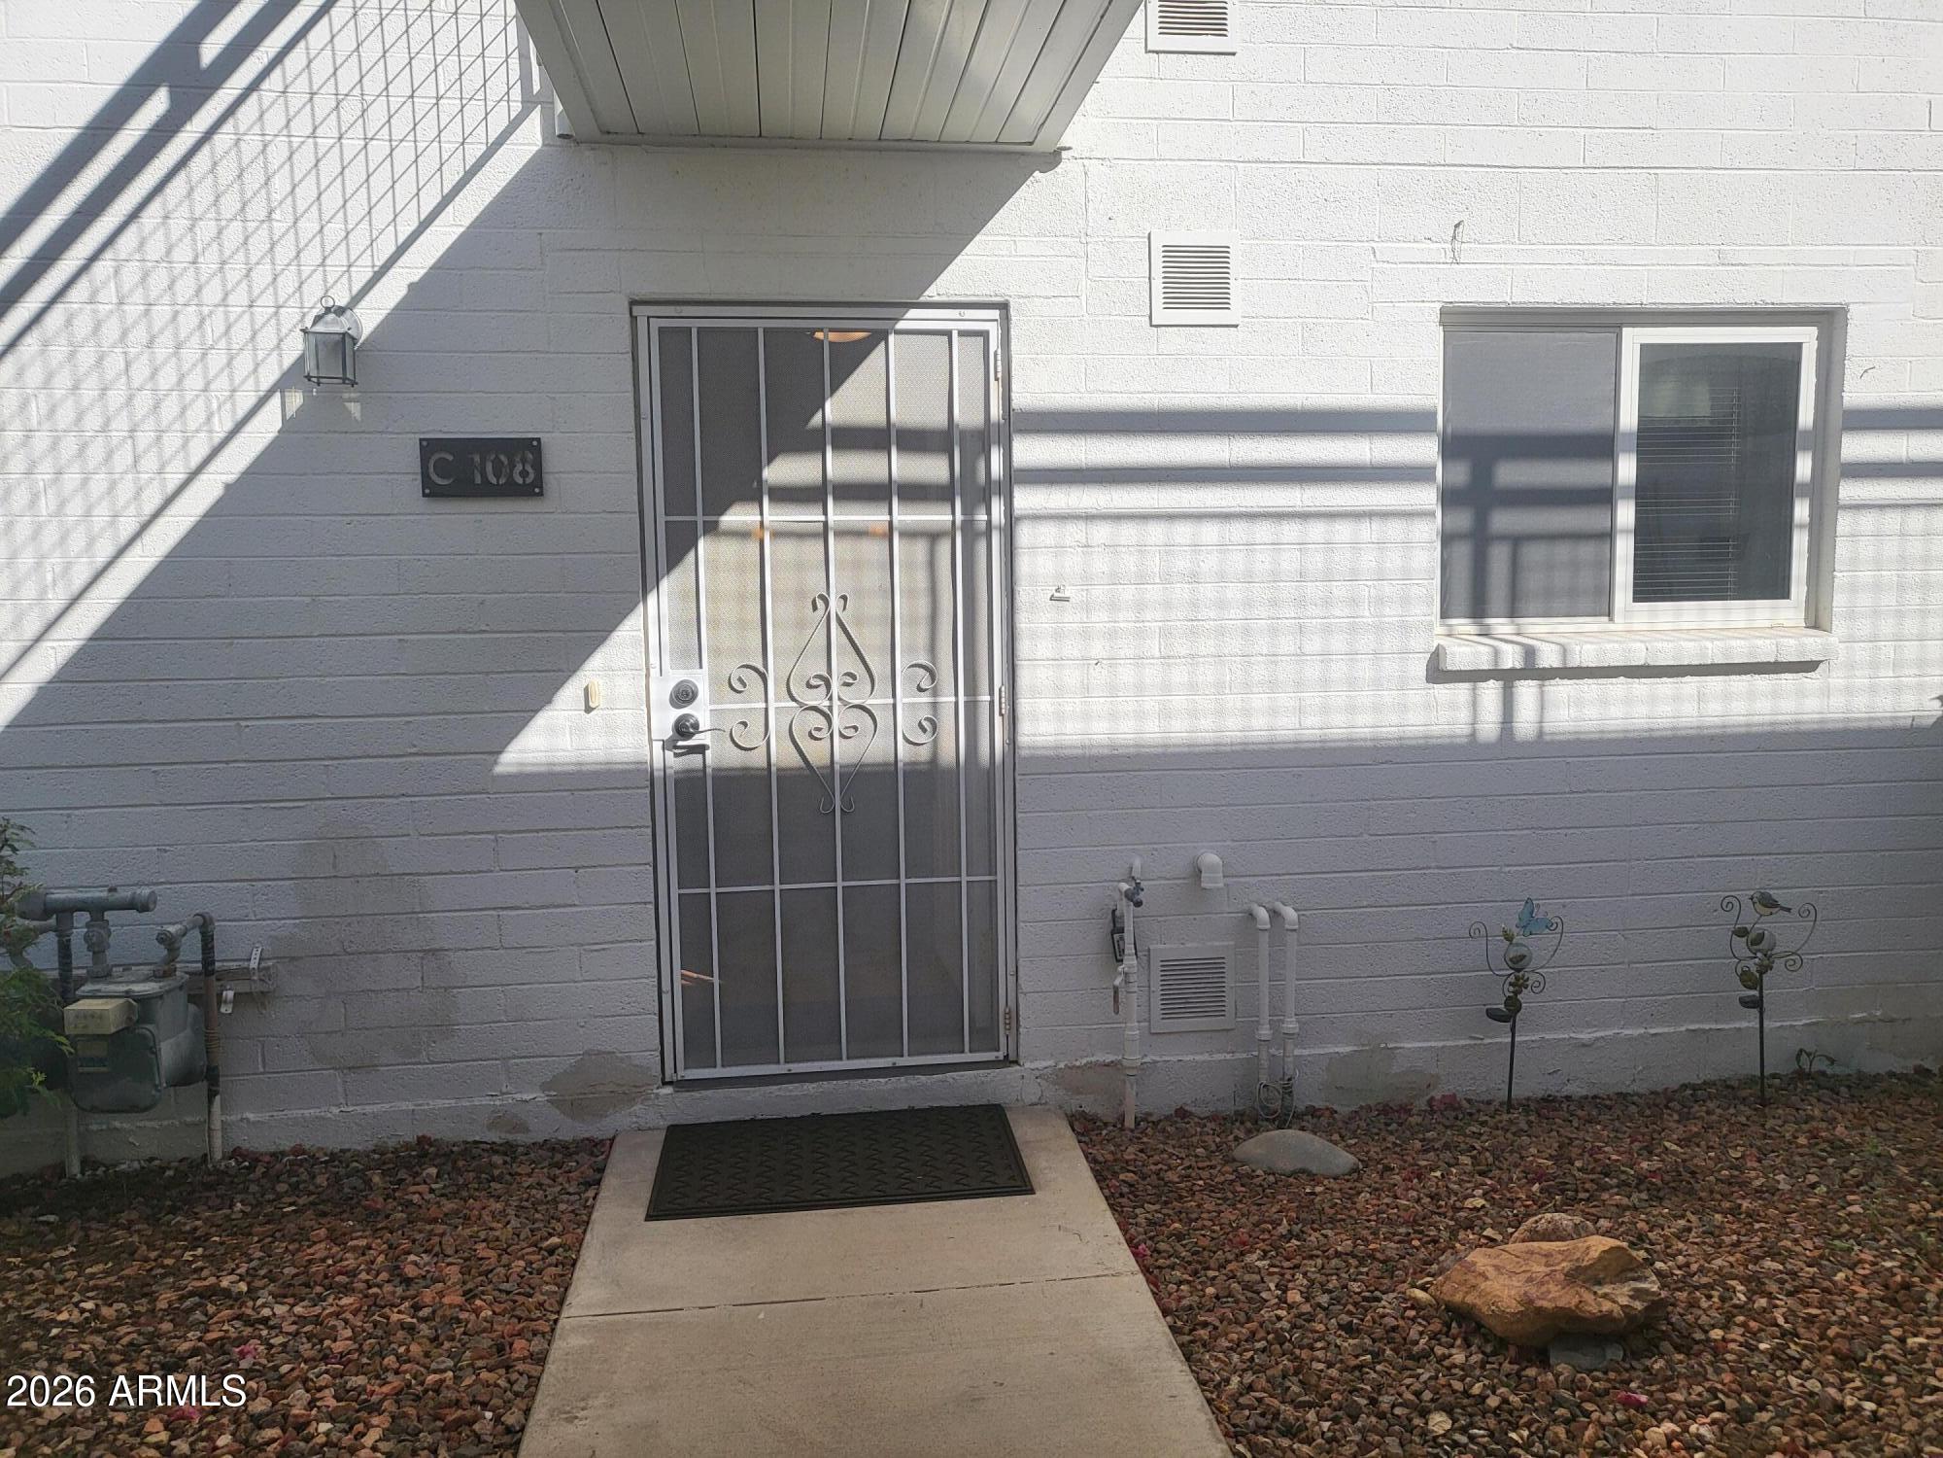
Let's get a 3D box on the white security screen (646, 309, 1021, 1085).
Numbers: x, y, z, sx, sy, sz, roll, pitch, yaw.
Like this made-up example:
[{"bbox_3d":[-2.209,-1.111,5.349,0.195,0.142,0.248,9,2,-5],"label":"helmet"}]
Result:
[{"bbox_3d":[-0.371,-0.078,3.947,0.950,2.060,0.060,-2,6,-7],"label":"white security screen"}]

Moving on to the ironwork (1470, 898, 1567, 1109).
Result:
[{"bbox_3d":[1.529,0.776,4.093,0.270,0.600,0.085,-2,6,-8],"label":"ironwork"}]

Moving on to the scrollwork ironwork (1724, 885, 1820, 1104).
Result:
[{"bbox_3d":[2.248,0.768,4.137,0.285,0.620,0.100,-4,6,-6],"label":"scrollwork ironwork"}]

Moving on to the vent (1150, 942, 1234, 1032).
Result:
[{"bbox_3d":[0.619,0.726,4.064,0.244,0.247,0.022,-2,6,-8],"label":"vent"}]

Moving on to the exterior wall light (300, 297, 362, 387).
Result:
[{"bbox_3d":[-1.570,-0.948,3.595,0.140,0.215,0.170,-2,6,-7],"label":"exterior wall light"}]

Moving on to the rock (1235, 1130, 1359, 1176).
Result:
[{"bbox_3d":[0.836,1.074,3.738,0.320,0.085,0.185,1,6,18],"label":"rock"}]

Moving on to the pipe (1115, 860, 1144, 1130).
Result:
[{"bbox_3d":[0.430,0.727,3.977,0.085,0.755,0.125,-2,6,-8],"label":"pipe"}]

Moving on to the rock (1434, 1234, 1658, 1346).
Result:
[{"bbox_3d":[1.184,1.155,3.053,0.480,0.145,0.260,-1,6,0],"label":"rock"}]

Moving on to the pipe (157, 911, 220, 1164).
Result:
[{"bbox_3d":[-1.934,0.808,3.620,0.080,0.660,0.270,-2,6,-7],"label":"pipe"}]

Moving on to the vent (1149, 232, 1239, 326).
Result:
[{"bbox_3d":[0.598,-1.194,3.869,0.242,0.245,0.022,-2,6,-8],"label":"vent"}]

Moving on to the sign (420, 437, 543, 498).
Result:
[{"bbox_3d":[-1.252,-0.669,3.736,0.301,0.148,0.015,-2,6,-7],"label":"sign"}]

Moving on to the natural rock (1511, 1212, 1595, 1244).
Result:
[{"bbox_3d":[1.306,1.114,3.264,0.195,0.095,0.145,-2,6,-8],"label":"natural rock"}]

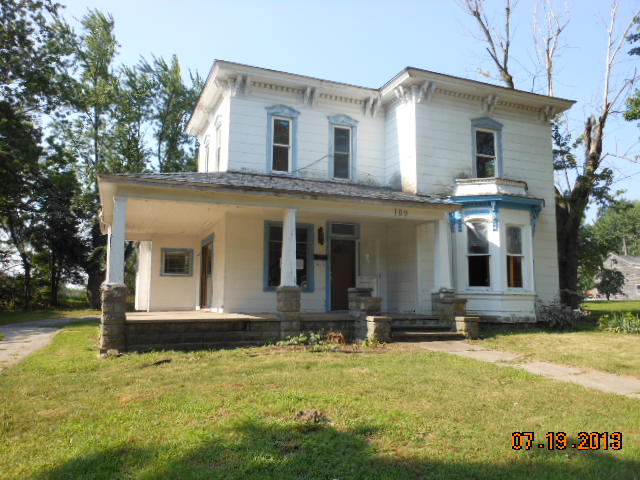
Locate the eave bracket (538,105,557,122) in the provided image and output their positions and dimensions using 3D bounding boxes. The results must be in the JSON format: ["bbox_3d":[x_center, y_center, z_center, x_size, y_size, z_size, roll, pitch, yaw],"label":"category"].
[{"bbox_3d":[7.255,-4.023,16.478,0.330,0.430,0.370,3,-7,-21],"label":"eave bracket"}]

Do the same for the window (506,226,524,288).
[{"bbox_3d":[5.387,0.480,14.283,0.540,1.710,0.120,3,-8,-22],"label":"window"}]

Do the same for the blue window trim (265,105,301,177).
[{"bbox_3d":[-1.101,-2.993,15.433,1.038,2.140,0.160,3,-7,-22],"label":"blue window trim"}]

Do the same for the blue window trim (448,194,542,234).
[{"bbox_3d":[5.366,-0.724,15.154,2.930,1.070,1.080,3,-7,-22],"label":"blue window trim"}]

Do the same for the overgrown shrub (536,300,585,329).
[{"bbox_3d":[7.375,2.301,15.786,1.610,0.844,0.900,3,-7,-22],"label":"overgrown shrub"}]

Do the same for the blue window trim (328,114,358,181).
[{"bbox_3d":[0.743,-2.875,16.161,1.053,2.132,0.160,3,-7,-22],"label":"blue window trim"}]

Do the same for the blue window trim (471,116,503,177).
[{"bbox_3d":[5.163,-2.782,15.836,1.217,2.070,0.160,3,-7,-22],"label":"blue window trim"}]

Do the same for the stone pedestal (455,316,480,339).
[{"bbox_3d":[3.675,2.193,12.893,0.447,0.531,0.390,3,-8,-21],"label":"stone pedestal"}]

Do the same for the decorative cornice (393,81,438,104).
[{"bbox_3d":[2.756,-4.159,14.908,0.870,0.440,1.005,3,-8,-22],"label":"decorative cornice"}]

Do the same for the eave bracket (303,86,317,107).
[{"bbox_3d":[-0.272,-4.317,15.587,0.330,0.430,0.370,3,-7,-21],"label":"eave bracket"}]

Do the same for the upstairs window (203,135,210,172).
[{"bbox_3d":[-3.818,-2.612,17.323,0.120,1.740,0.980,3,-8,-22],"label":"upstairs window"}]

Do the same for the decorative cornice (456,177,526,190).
[{"bbox_3d":[5.272,-1.509,15.298,2.320,0.400,0.900,3,-7,-22],"label":"decorative cornice"}]

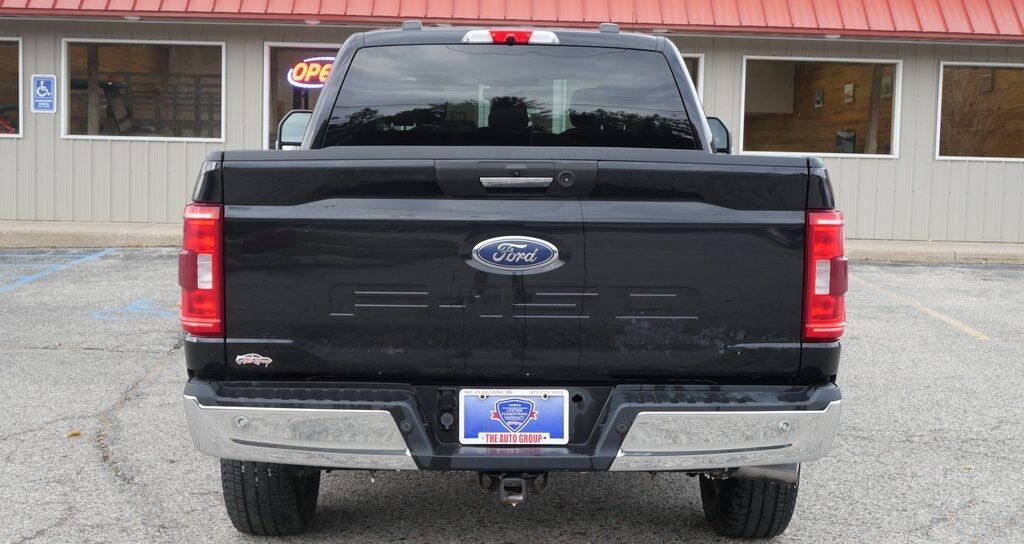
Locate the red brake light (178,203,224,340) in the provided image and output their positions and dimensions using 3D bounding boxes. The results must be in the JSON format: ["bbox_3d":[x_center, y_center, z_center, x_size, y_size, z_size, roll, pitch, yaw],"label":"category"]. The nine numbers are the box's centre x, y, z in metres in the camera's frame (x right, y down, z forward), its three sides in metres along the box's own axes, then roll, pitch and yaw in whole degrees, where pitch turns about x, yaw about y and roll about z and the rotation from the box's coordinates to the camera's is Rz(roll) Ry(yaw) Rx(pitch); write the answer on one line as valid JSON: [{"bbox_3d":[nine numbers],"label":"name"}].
[{"bbox_3d":[-0.880,-0.014,3.744,0.150,0.385,0.190,1,5,-1],"label":"red brake light"}]

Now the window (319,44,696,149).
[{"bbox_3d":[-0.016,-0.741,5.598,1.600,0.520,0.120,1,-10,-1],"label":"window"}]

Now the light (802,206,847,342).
[{"bbox_3d":[0.890,0.002,3.771,0.150,0.385,0.190,1,5,-1],"label":"light"}]

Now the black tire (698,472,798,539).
[{"bbox_3d":[0.848,0.573,4.856,0.280,0.810,0.810,1,5,-1],"label":"black tire"}]

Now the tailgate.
[{"bbox_3d":[0.006,-0.018,3.701,1.635,0.645,0.120,1,5,-1],"label":"tailgate"}]

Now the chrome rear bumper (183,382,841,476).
[{"bbox_3d":[0.001,0.422,3.758,1.880,0.245,0.340,1,5,-1],"label":"chrome rear bumper"}]

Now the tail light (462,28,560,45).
[{"bbox_3d":[-0.016,-1.030,5.715,0.430,0.070,0.080,1,5,-1],"label":"tail light"}]

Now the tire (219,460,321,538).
[{"bbox_3d":[-0.881,0.557,4.830,0.280,0.810,0.810,1,5,-1],"label":"tire"}]

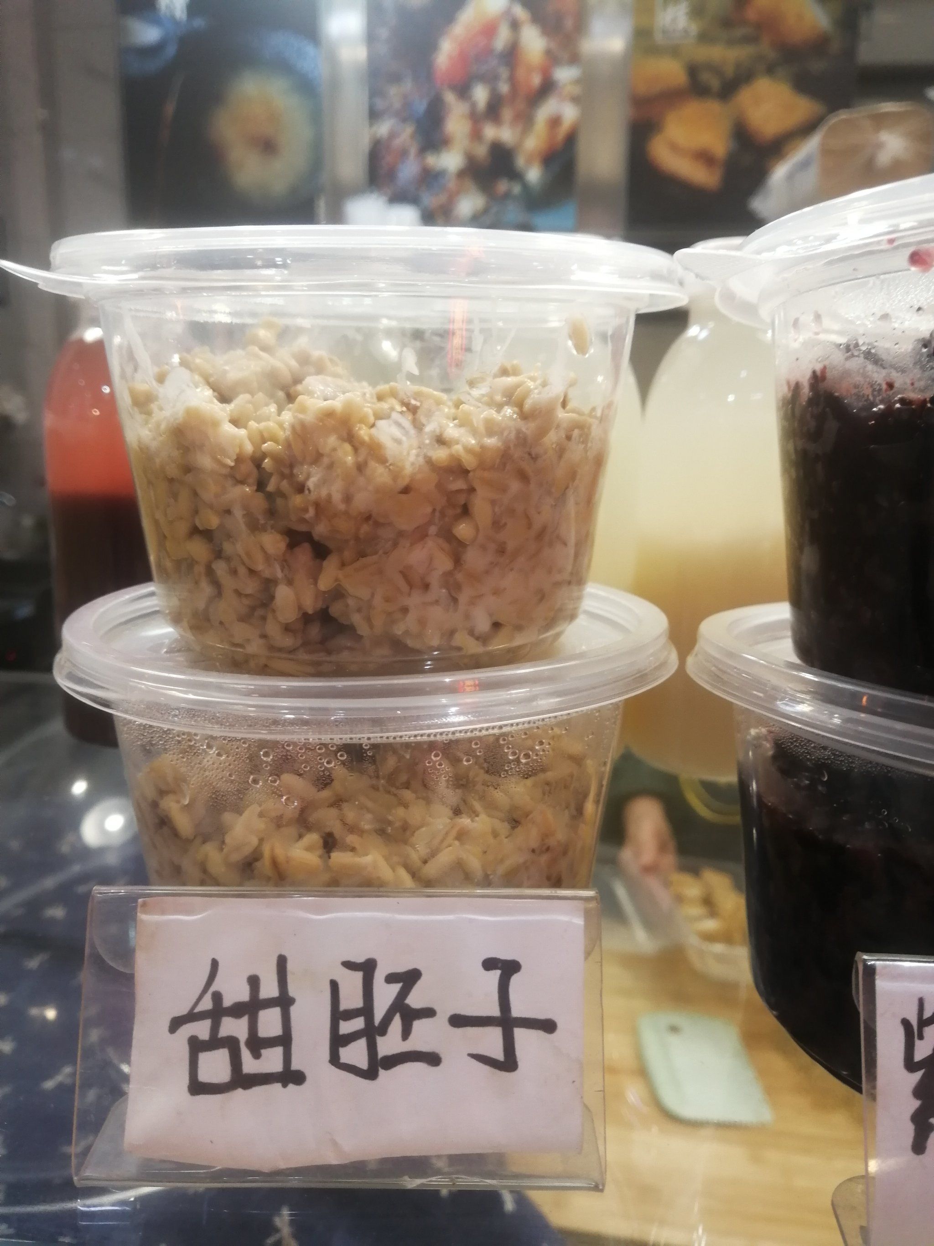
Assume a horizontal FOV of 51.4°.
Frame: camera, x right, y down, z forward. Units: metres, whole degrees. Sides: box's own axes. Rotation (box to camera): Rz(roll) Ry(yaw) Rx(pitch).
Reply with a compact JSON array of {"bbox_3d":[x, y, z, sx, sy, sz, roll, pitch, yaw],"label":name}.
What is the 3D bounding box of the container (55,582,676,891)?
[{"bbox_3d":[-0.020,0.033,0.211,0.125,0.073,0.125,0,12,0],"label":"container"}]

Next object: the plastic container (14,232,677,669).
[{"bbox_3d":[-0.023,-0.039,0.208,0.132,0.073,0.125,1,16,0],"label":"plastic container"}]

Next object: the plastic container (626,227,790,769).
[{"bbox_3d":[0.090,-0.037,0.331,0.064,0.172,0.064,1,11,0],"label":"plastic container"}]

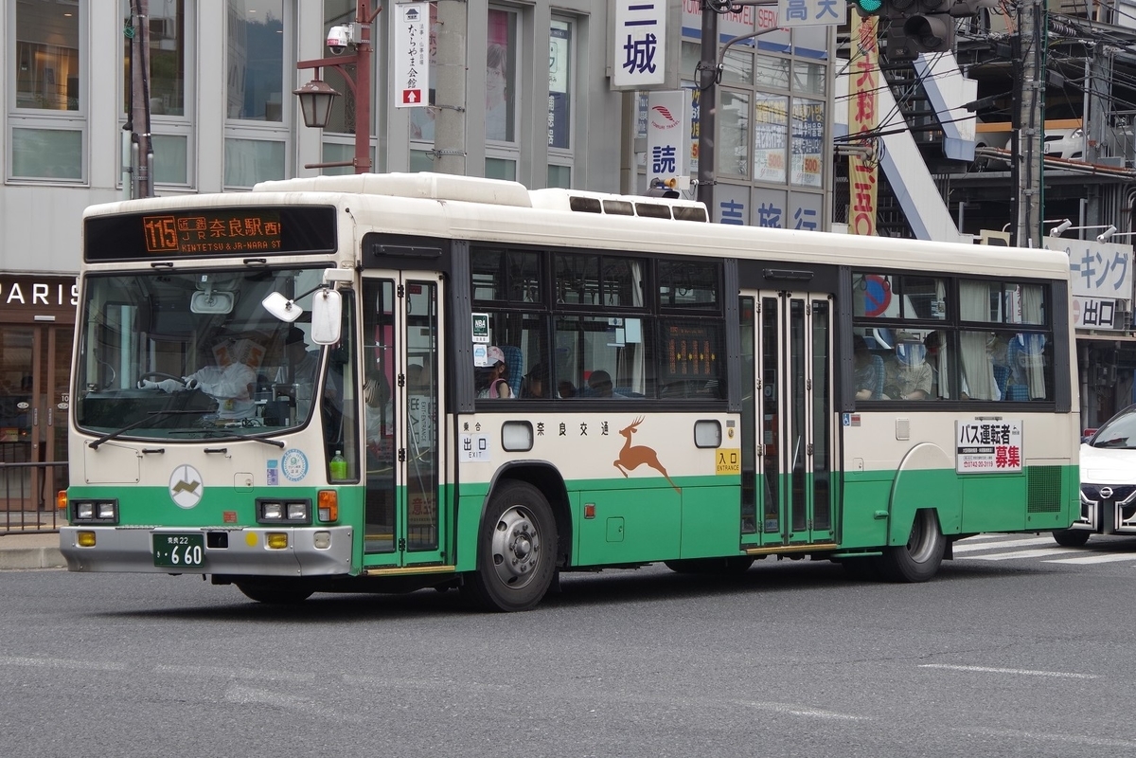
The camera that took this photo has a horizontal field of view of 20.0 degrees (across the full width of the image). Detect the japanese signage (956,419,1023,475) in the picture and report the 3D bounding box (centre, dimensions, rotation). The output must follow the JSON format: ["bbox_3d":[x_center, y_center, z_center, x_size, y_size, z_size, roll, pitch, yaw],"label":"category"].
[{"bbox_3d":[3.734,0.598,28.526,0.040,0.475,1.230,0,0,37],"label":"japanese signage"}]

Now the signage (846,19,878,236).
[{"bbox_3d":[4.902,-4.036,53.500,0.540,4.200,0.060,0,0,14],"label":"signage"}]

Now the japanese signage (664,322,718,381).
[{"bbox_3d":[0.947,-0.208,24.862,0.060,0.450,0.750,0,0,37],"label":"japanese signage"}]

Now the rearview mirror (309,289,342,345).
[{"bbox_3d":[-1.603,-0.409,21.250,0.210,0.370,0.080,1,0,7],"label":"rearview mirror"}]

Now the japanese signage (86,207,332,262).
[{"bbox_3d":[-2.521,-0.984,22.169,2.300,0.340,0.120,0,0,37],"label":"japanese signage"}]

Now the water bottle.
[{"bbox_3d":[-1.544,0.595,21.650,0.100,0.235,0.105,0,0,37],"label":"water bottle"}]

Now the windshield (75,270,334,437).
[{"bbox_3d":[-2.545,-0.174,22.142,2.250,1.200,0.250,0,-4,37],"label":"windshield"}]

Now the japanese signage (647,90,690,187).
[{"bbox_3d":[1.294,-2.570,42.100,0.570,2.350,0.200,0,0,30],"label":"japanese signage"}]

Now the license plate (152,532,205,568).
[{"bbox_3d":[-2.658,1.175,22.000,0.440,0.220,0.020,0,0,35],"label":"license plate"}]

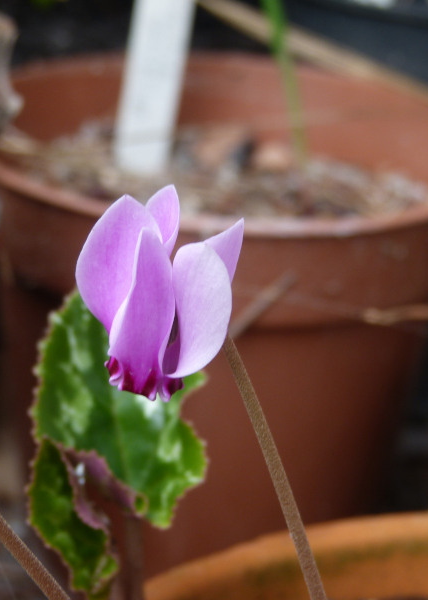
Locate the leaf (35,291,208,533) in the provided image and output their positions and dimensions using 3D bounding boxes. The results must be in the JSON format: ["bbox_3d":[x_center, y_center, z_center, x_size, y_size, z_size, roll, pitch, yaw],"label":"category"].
[{"bbox_3d":[-0.016,0.018,0.290,0.028,0.038,0.013,-2,-5,-6],"label":"leaf"}]

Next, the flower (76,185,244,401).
[{"bbox_3d":[-0.008,-0.001,0.272,0.025,0.031,0.024,3,15,-1],"label":"flower"}]

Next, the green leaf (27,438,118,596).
[{"bbox_3d":[-0.023,0.035,0.285,0.013,0.025,0.012,-12,-3,-14],"label":"green leaf"}]

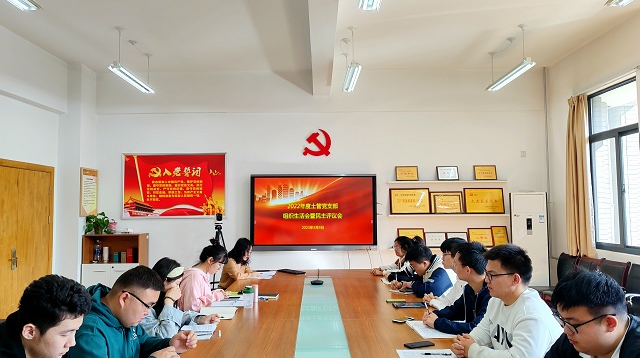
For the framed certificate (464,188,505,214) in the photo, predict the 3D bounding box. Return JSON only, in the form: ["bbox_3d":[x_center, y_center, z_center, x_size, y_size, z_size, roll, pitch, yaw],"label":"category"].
[{"bbox_3d":[2.353,0.318,7.140,0.572,0.382,0.025,0,-16,-1],"label":"framed certificate"}]

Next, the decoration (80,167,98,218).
[{"bbox_3d":[-3.164,0.196,6.846,0.025,0.660,0.520,0,-3,-1],"label":"decoration"}]

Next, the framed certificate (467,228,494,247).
[{"bbox_3d":[2.279,0.838,7.074,0.328,0.269,0.025,0,-18,-1],"label":"framed certificate"}]

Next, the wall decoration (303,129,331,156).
[{"bbox_3d":[-0.036,-0.522,7.225,0.405,0.388,0.025,0,-3,-1],"label":"wall decoration"}]

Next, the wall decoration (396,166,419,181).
[{"bbox_3d":[1.254,-0.077,7.172,0.323,0.213,0.020,0,-18,-1],"label":"wall decoration"}]

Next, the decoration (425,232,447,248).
[{"bbox_3d":[1.648,0.873,7.074,0.284,0.228,0.025,0,-17,-1],"label":"decoration"}]

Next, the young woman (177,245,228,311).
[{"bbox_3d":[-1.036,1.164,4.125,0.640,1.220,0.500,0,-4,5],"label":"young woman"}]

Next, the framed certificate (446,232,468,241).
[{"bbox_3d":[1.958,0.874,7.122,0.307,0.222,0.020,0,-17,-1],"label":"framed certificate"}]

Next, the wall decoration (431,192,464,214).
[{"bbox_3d":[1.820,0.340,7.153,0.473,0.331,0.025,0,-16,-1],"label":"wall decoration"}]

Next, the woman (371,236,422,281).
[{"bbox_3d":[0.887,1.224,5.404,0.700,1.198,0.500,0,-3,-12],"label":"woman"}]

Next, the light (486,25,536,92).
[{"bbox_3d":[2.325,-1.421,6.155,0.150,0.447,1.289,0,-3,-1],"label":"light"}]

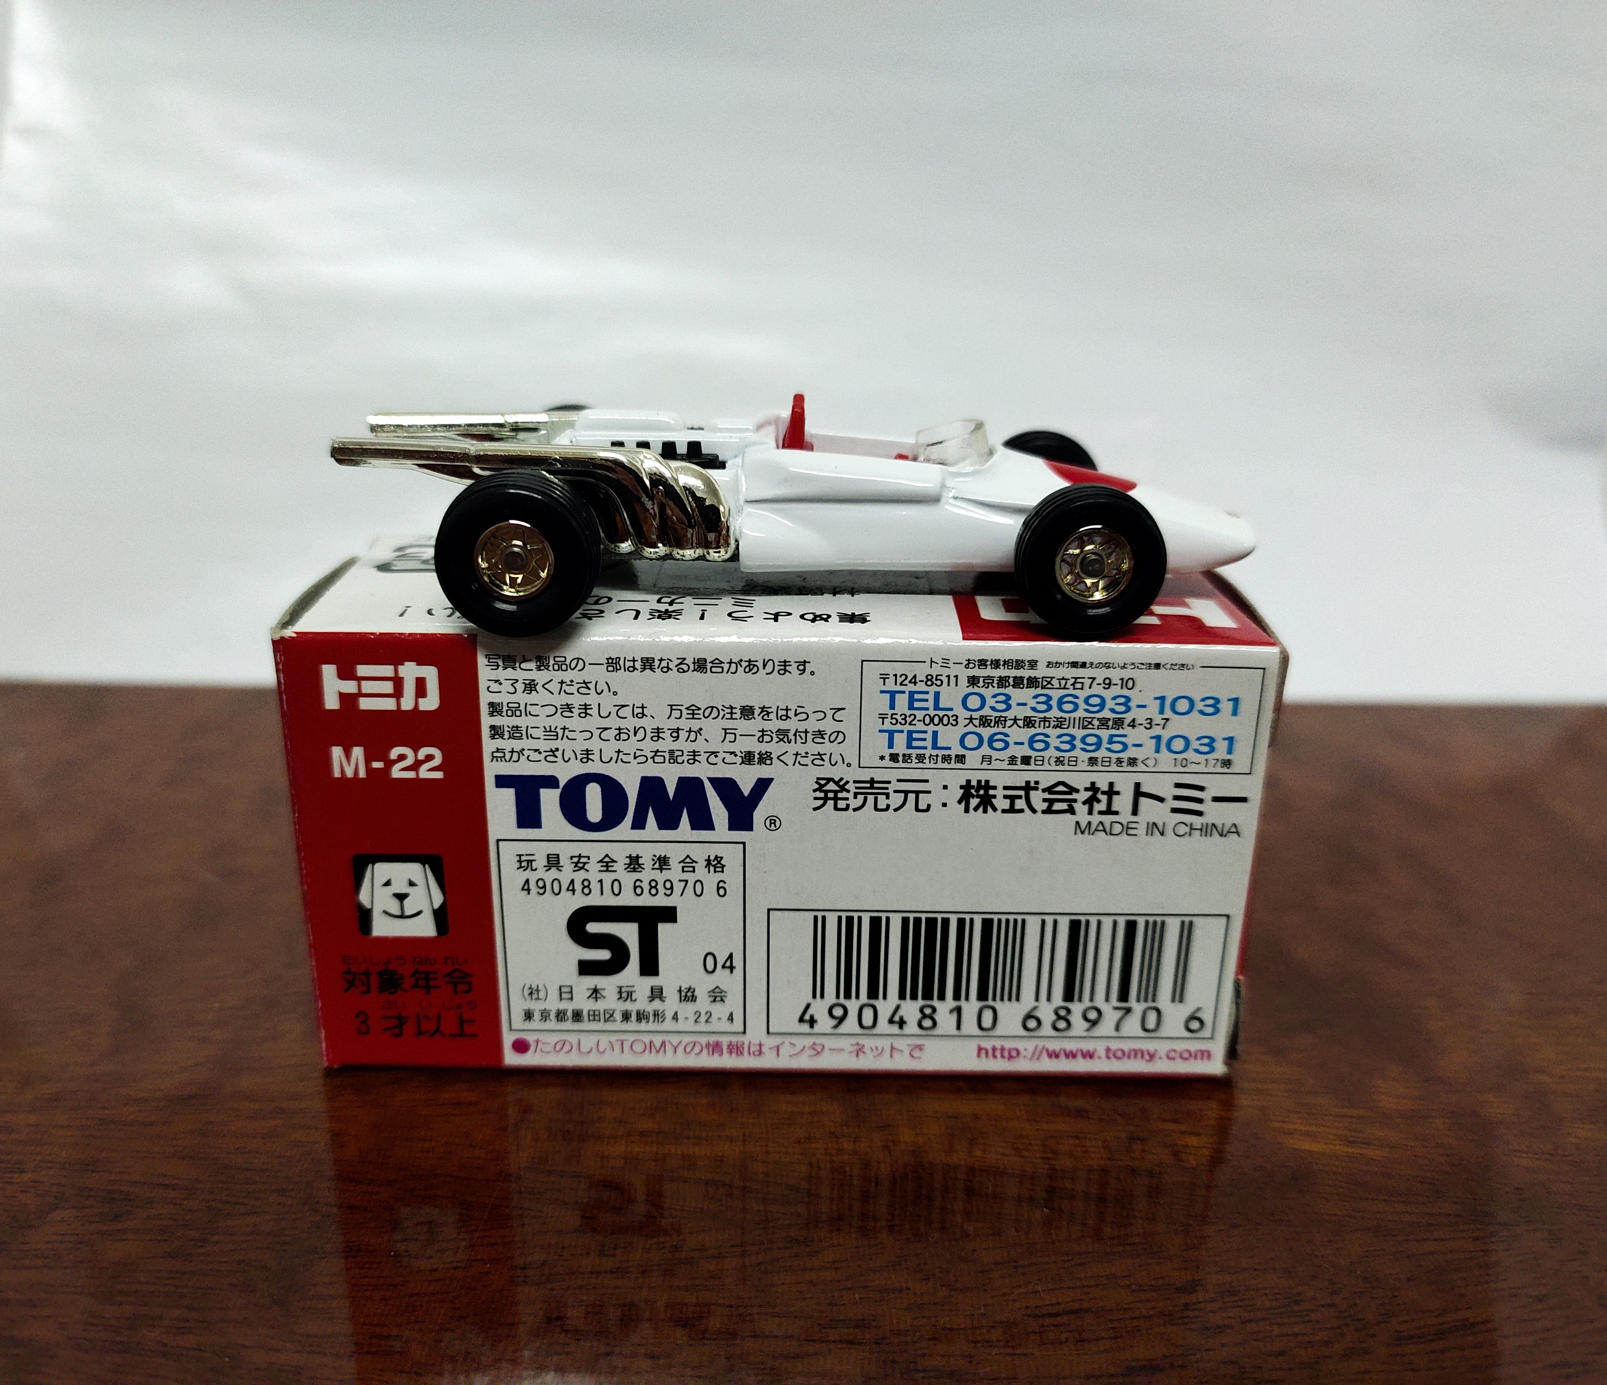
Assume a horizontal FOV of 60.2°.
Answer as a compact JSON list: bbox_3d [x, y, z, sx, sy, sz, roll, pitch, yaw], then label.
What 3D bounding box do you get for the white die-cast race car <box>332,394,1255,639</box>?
[{"bbox_3d":[0.000,-0.018,0.121,0.079,0.017,0.035,1,20,0],"label":"white die-cast race car"}]

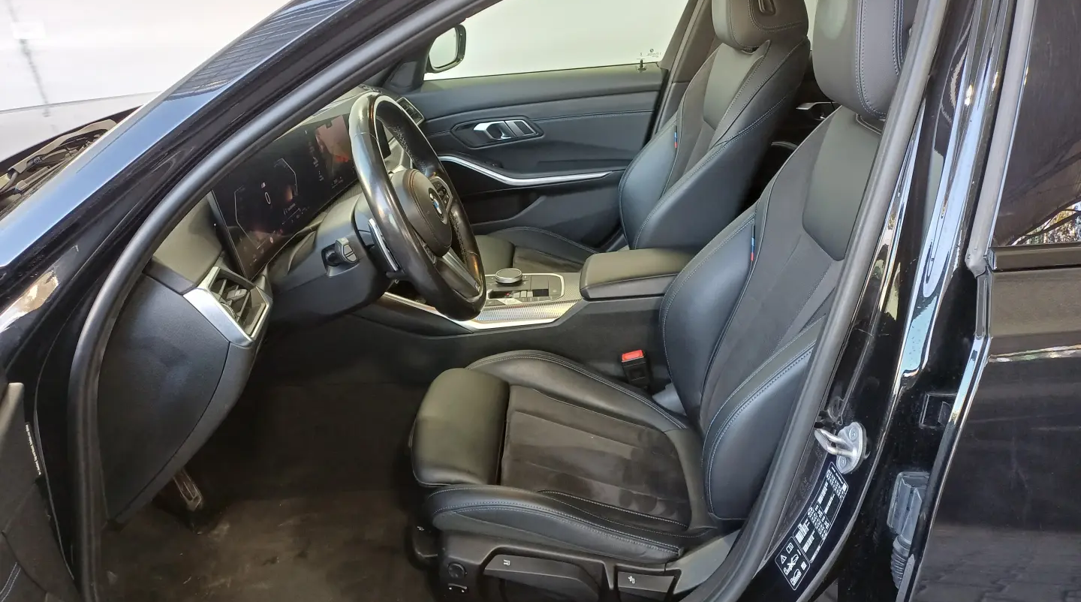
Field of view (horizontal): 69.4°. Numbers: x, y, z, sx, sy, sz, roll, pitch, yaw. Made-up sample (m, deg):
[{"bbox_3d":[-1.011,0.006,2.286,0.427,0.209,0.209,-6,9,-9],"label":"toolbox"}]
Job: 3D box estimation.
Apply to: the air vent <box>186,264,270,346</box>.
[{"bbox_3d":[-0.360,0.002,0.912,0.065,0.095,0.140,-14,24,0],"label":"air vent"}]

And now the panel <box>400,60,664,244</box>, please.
[{"bbox_3d":[-0.092,-0.364,2.221,0.870,0.561,0.134,-1,23,0],"label":"panel"}]

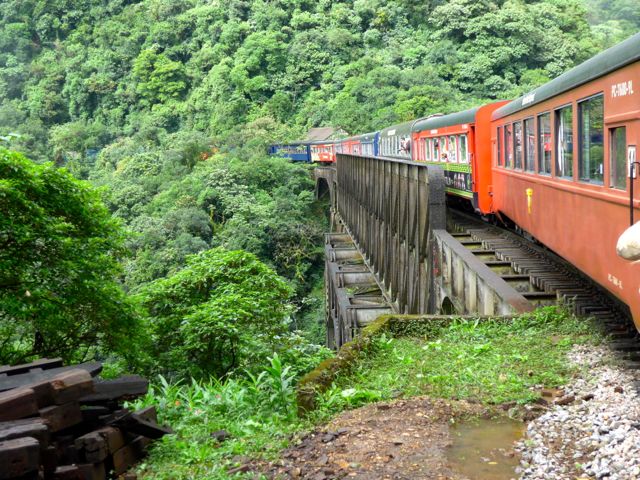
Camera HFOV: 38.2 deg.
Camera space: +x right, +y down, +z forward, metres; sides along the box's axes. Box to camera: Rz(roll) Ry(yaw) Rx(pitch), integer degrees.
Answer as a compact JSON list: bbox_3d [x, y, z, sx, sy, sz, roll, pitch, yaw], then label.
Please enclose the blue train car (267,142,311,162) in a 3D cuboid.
[{"bbox_3d":[-3.200,-11.900,128.000,2.800,3.500,15.000,-3,6,-23],"label":"blue train car"}]

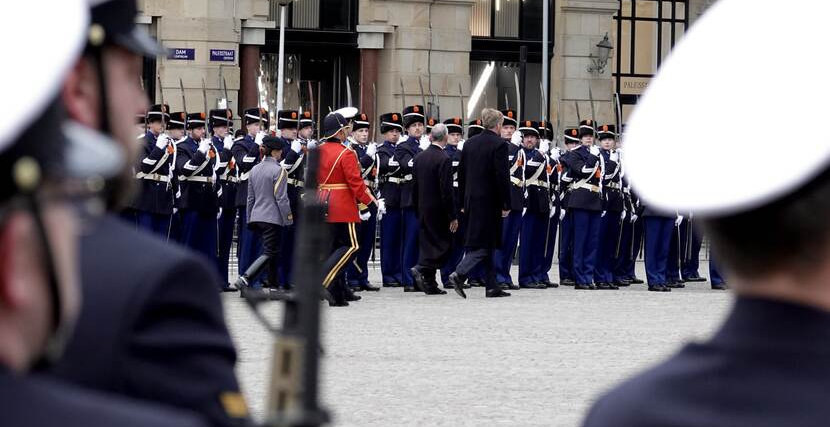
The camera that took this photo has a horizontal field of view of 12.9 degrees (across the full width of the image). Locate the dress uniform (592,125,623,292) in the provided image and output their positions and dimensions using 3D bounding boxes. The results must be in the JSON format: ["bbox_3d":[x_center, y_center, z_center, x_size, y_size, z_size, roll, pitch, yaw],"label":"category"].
[{"bbox_3d":[2.033,-0.069,38.700,0.500,1.753,0.380,-1,1,-25],"label":"dress uniform"}]

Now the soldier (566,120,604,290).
[{"bbox_3d":[1.802,-0.089,38.500,0.500,1.786,0.400,-1,2,-35],"label":"soldier"}]

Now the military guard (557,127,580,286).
[{"bbox_3d":[1.710,-0.069,40.300,0.500,1.732,0.380,-1,2,-32],"label":"military guard"}]

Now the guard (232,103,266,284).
[{"bbox_3d":[-1.733,-0.158,38.600,0.520,1.906,0.400,-1,2,-35],"label":"guard"}]

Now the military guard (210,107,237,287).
[{"bbox_3d":[-2.031,-0.142,38.465,0.500,1.900,0.400,-1,1,-33],"label":"military guard"}]

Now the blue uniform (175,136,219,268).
[{"bbox_3d":[-2.289,0.000,38.392,0.500,1.620,0.400,-1,2,-36],"label":"blue uniform"}]

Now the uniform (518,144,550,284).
[{"bbox_3d":[1.261,0.050,38.687,0.500,1.490,0.400,-1,1,-25],"label":"uniform"}]

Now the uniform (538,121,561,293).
[{"bbox_3d":[1.425,-0.090,38.838,0.500,1.760,0.400,-1,1,-33],"label":"uniform"}]

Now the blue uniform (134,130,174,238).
[{"bbox_3d":[-2.729,-0.024,38.392,0.500,1.670,0.400,-1,1,-25],"label":"blue uniform"}]

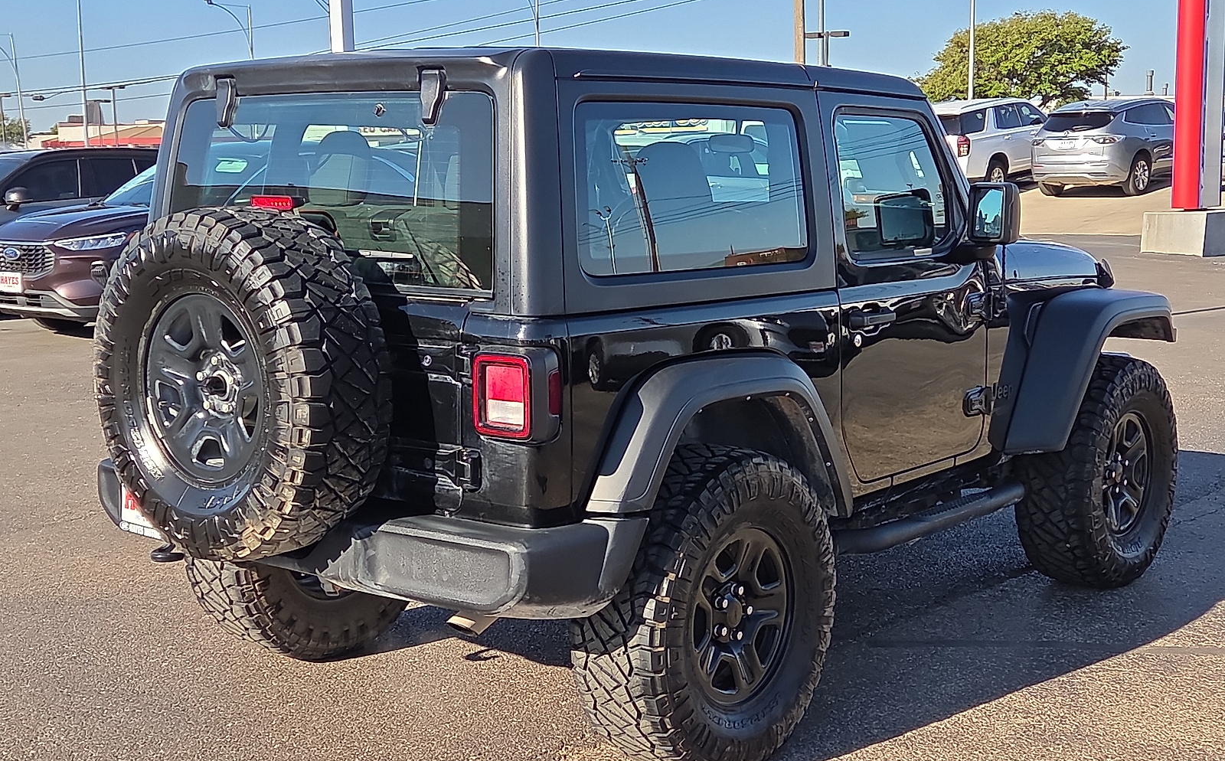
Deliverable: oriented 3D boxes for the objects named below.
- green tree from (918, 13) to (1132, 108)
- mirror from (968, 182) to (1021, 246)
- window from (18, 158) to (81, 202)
[{"bbox_3d":[17.808,-12.796,72.465,8.900,6.500,8.500,1,8,14],"label":"green tree"},{"bbox_3d":[1.194,-0.523,5.212,0.100,0.200,0.155,-8,10,-44],"label":"mirror"},{"bbox_3d":[-6.060,-2.139,17.790,0.060,0.440,0.880,-12,-1,39],"label":"window"}]

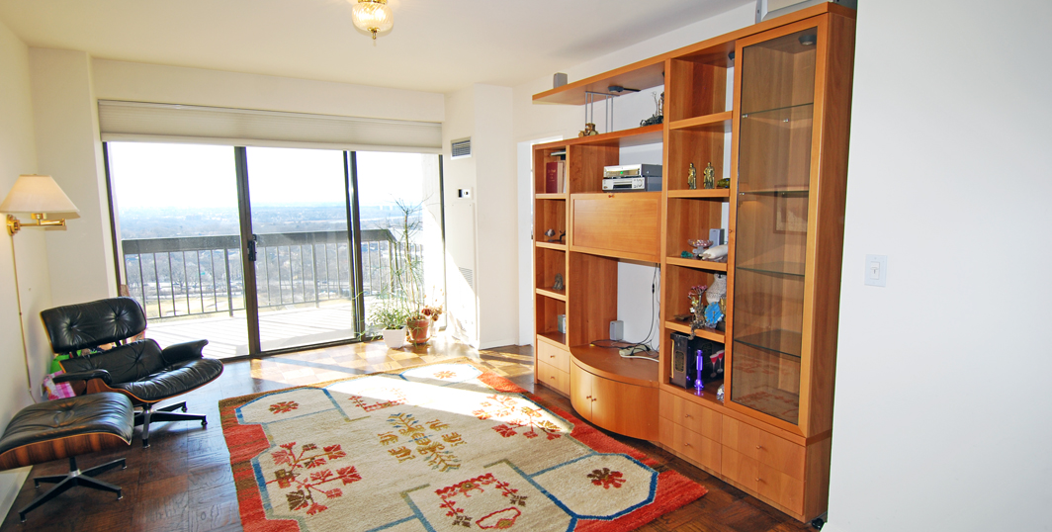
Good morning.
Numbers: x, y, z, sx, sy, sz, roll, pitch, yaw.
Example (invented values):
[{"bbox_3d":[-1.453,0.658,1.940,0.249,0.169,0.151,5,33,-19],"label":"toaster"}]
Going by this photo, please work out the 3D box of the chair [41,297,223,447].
[{"bbox_3d":[-2.395,0.628,3.292,0.820,0.820,0.830,1,7,14],"label":"chair"}]

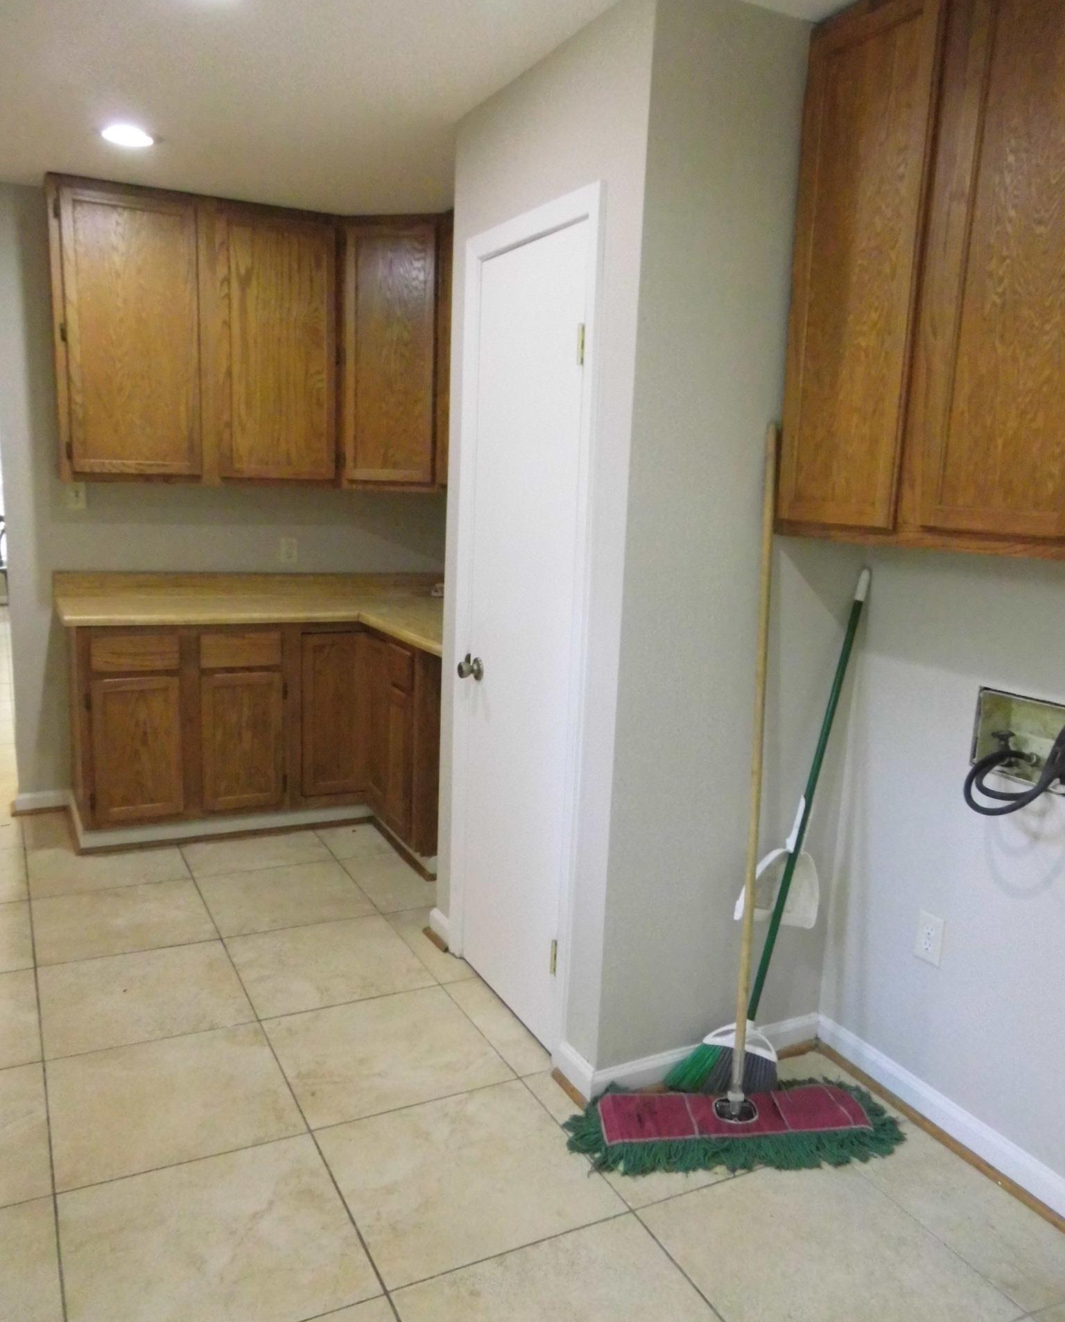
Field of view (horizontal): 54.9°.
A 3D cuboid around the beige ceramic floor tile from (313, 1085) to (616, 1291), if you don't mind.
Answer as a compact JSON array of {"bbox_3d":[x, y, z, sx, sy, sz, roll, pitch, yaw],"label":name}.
[{"bbox_3d":[-0.146,1.085,2.179,0.513,0.010,0.513,-3,11,-27],"label":"beige ceramic floor tile"}]

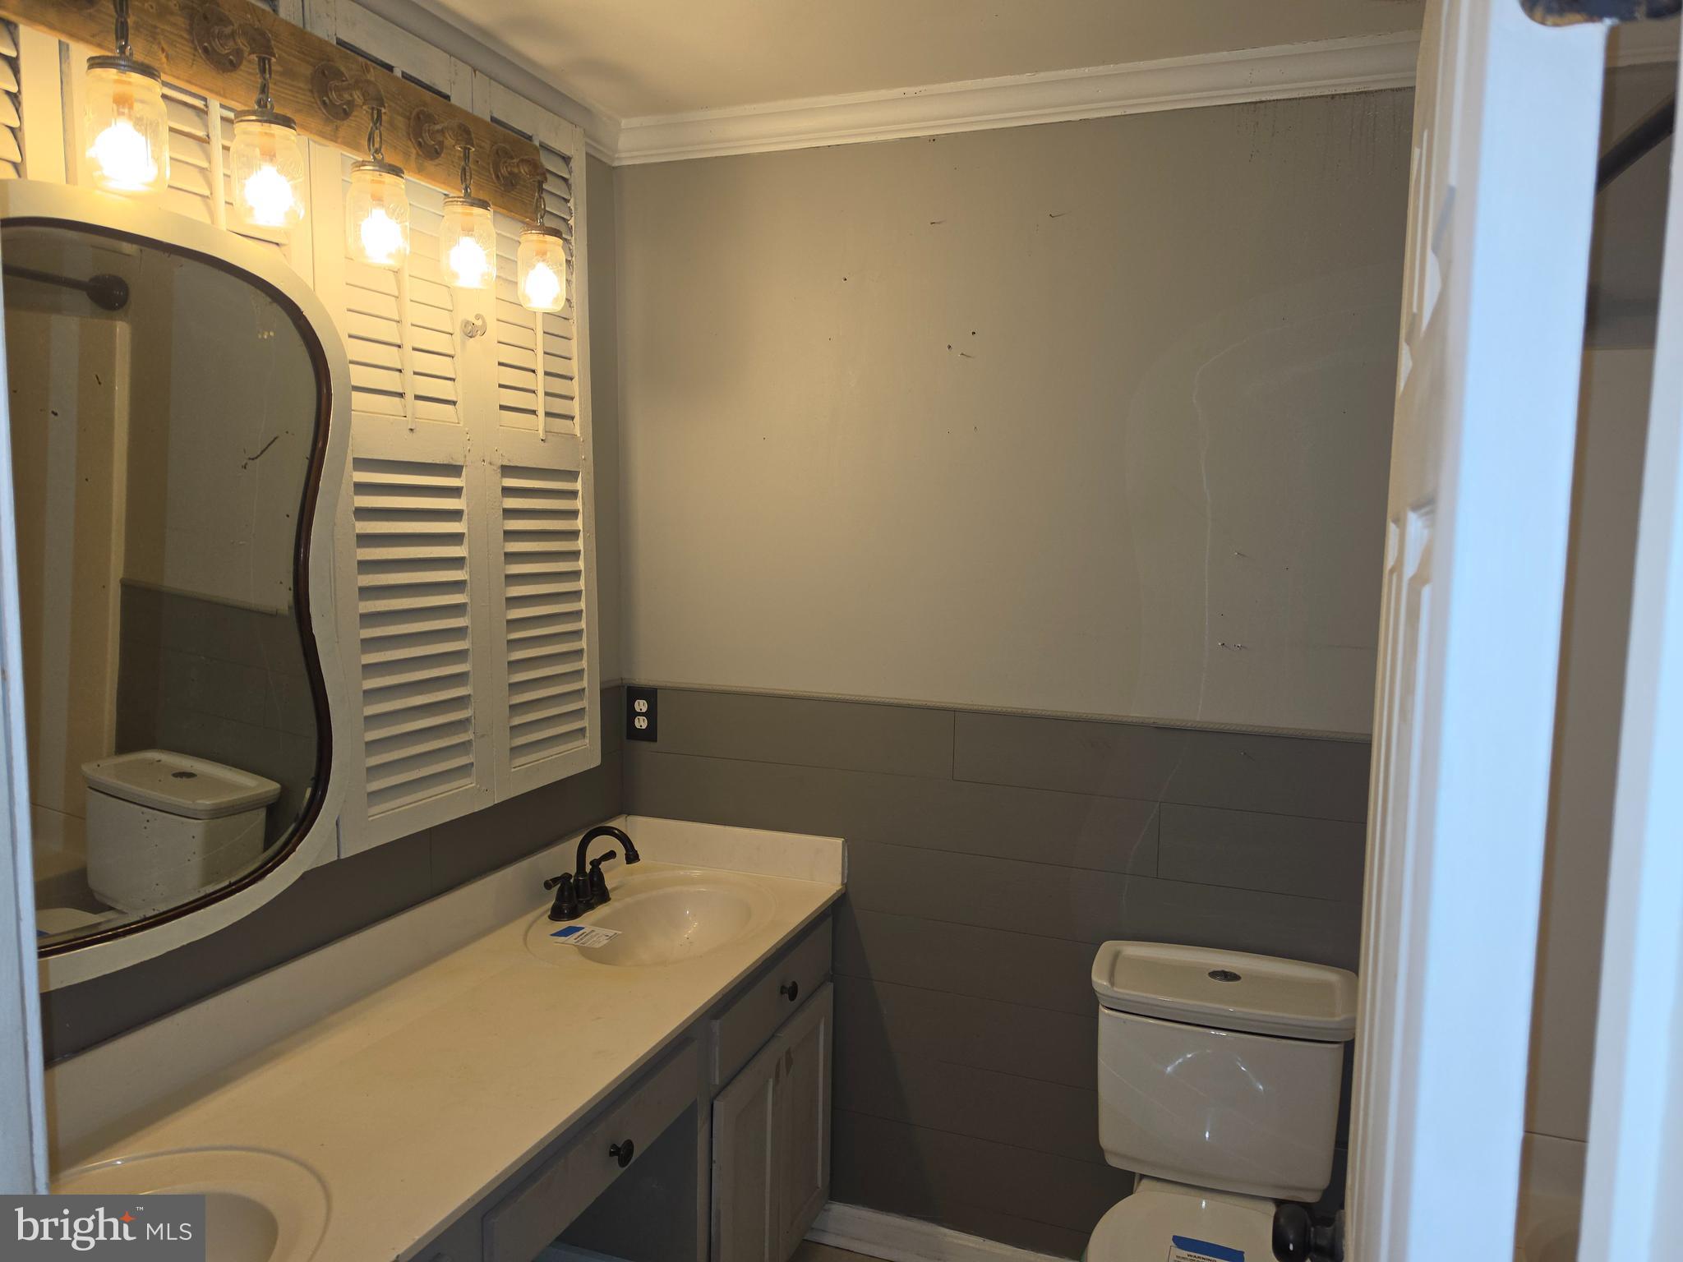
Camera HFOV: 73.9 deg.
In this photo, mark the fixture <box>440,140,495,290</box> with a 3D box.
[{"bbox_3d":[-0.603,-0.673,1.806,0.084,0.223,0.084,3,7,22],"label":"fixture"}]

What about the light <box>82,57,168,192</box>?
[{"bbox_3d":[-0.818,-0.579,1.282,0.084,0.133,0.084,3,7,22],"label":"light"}]

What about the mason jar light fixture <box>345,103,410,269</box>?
[{"bbox_3d":[-0.674,-0.650,1.631,0.084,0.221,0.084,3,7,22],"label":"mason jar light fixture"}]

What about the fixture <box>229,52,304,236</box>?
[{"bbox_3d":[-0.747,-0.640,1.453,0.084,0.214,0.084,3,7,22],"label":"fixture"}]

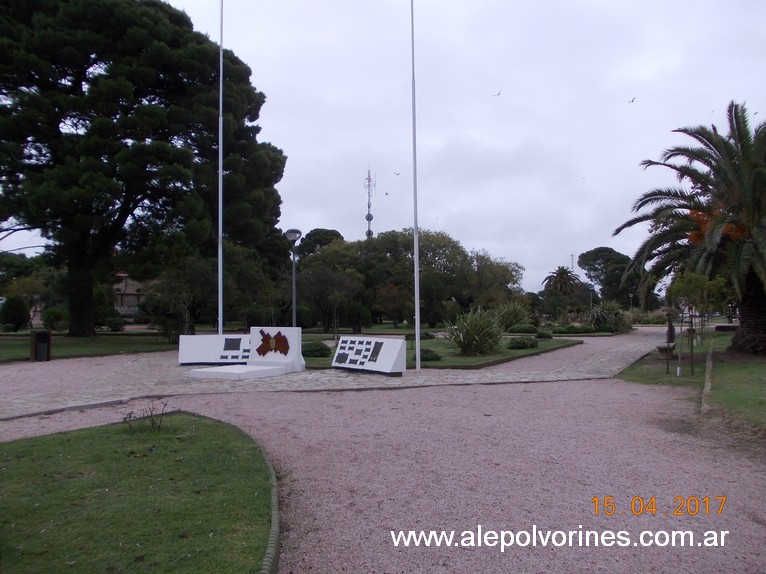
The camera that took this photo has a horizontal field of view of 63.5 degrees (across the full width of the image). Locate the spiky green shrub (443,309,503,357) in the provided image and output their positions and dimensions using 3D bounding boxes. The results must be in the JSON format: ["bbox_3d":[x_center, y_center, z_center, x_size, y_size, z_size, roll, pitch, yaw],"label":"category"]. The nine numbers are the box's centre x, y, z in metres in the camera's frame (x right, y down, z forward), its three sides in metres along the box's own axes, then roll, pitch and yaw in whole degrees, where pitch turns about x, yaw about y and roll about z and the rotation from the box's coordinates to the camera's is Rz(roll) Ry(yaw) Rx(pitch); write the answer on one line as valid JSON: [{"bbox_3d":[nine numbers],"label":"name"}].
[{"bbox_3d":[2.915,1.425,20.027,1.850,1.490,1.800,-1,-2,8],"label":"spiky green shrub"}]

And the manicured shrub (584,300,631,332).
[{"bbox_3d":[13.764,1.790,38.035,2.750,1.920,2.500,-1,-2,20],"label":"manicured shrub"}]

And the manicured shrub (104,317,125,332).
[{"bbox_3d":[-19.692,2.784,45.520,1.500,1.113,1.400,0,-2,-23],"label":"manicured shrub"}]

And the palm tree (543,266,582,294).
[{"bbox_3d":[33.283,0.808,115.167,7.500,9.209,7.500,-1,-2,16],"label":"palm tree"}]

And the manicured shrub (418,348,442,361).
[{"bbox_3d":[1.306,1.941,17.806,0.840,0.329,0.800,-1,-2,4],"label":"manicured shrub"}]

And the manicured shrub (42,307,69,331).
[{"bbox_3d":[-25.124,2.519,47.534,2.000,1.890,1.900,1,-2,-28],"label":"manicured shrub"}]

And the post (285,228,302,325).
[{"bbox_3d":[-3.186,0.134,22.080,0.560,4.394,0.560,0,-2,-8],"label":"post"}]

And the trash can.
[{"bbox_3d":[-10.953,1.881,19.817,0.400,0.947,0.520,-2,-3,41],"label":"trash can"}]

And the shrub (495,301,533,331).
[{"bbox_3d":[8.239,1.846,39.036,2.400,1.987,2.300,-1,-2,12],"label":"shrub"}]

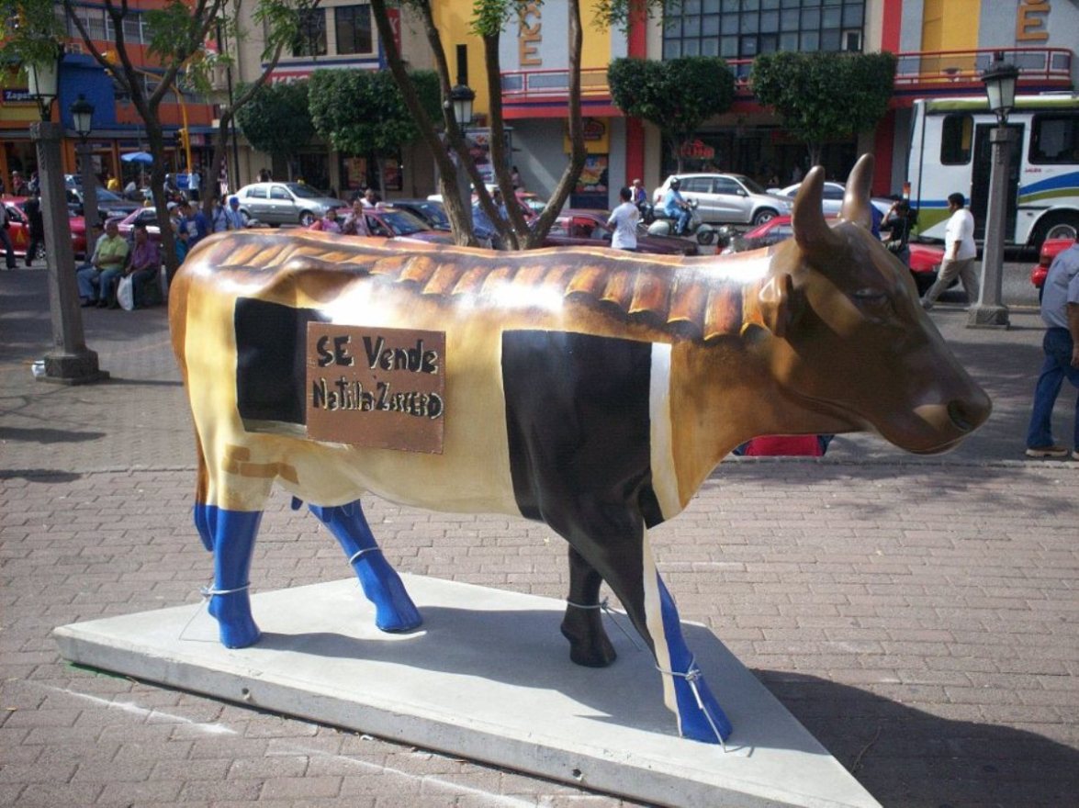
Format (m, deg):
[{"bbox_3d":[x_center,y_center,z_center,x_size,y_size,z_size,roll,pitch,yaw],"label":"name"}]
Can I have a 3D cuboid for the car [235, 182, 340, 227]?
[{"bbox_3d":[-8.350,-6.659,37.171,4.120,1.420,1.640,3,12,18],"label":"car"}]

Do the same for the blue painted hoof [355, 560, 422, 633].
[{"bbox_3d":[-0.478,0.598,3.556,0.185,0.205,0.120,5,15,22],"label":"blue painted hoof"}]

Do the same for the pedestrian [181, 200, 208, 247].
[{"bbox_3d":[-6.118,-2.769,19.997,0.360,1.680,0.500,-10,17,-35],"label":"pedestrian"}]

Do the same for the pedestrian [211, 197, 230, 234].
[{"bbox_3d":[-5.566,-2.824,19.647,0.400,1.620,0.480,2,13,10],"label":"pedestrian"}]

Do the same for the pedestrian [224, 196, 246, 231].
[{"bbox_3d":[-5.573,-2.995,20.795,0.480,1.670,0.340,-12,18,-40],"label":"pedestrian"}]

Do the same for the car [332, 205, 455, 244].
[{"bbox_3d":[-3.632,-3.854,26.166,4.250,1.420,1.660,10,17,38],"label":"car"}]

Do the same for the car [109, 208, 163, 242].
[{"bbox_3d":[-8.659,-4.105,27.400,4.250,1.400,1.680,5,12,25],"label":"car"}]

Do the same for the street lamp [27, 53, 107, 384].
[{"bbox_3d":[-4.531,-1.809,10.476,0.500,3.200,0.500,-13,18,-41],"label":"street lamp"}]

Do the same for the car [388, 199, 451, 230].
[{"bbox_3d":[-3.010,-4.553,28.970,4.250,1.450,1.680,10,17,38],"label":"car"}]

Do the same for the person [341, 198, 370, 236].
[{"bbox_3d":[-3.315,-2.919,20.489,0.500,1.620,0.340,1,14,6],"label":"person"}]

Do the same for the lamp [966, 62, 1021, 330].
[{"bbox_3d":[5.809,-2.729,14.362,0.530,3.450,0.530,2,13,10],"label":"lamp"}]

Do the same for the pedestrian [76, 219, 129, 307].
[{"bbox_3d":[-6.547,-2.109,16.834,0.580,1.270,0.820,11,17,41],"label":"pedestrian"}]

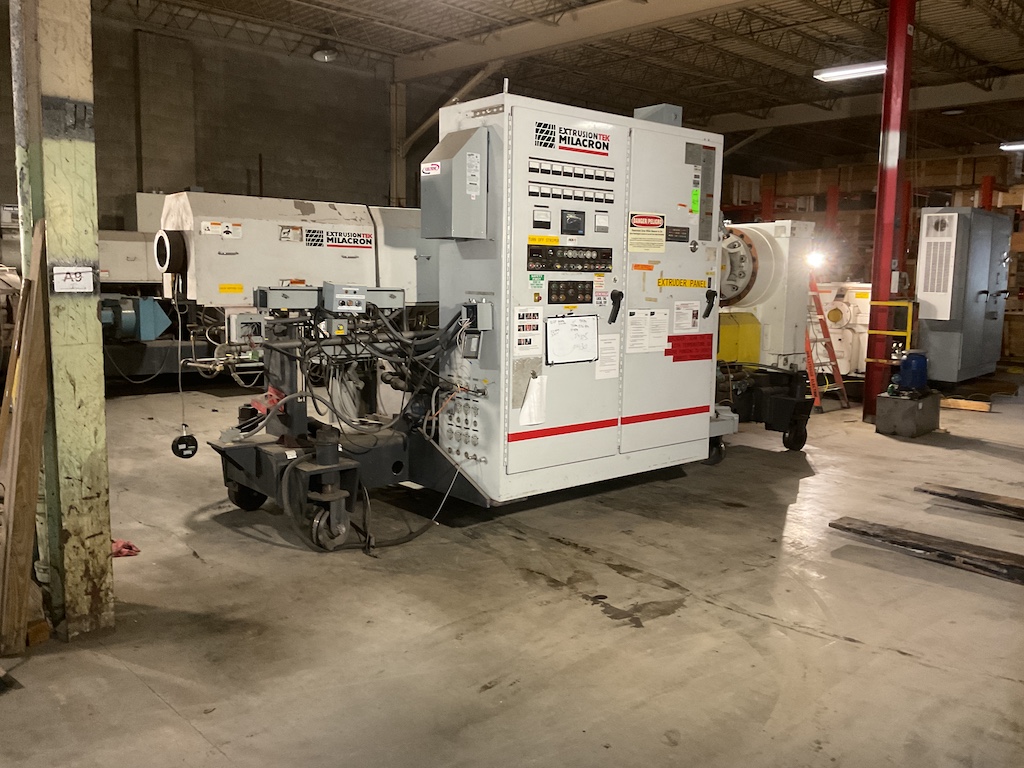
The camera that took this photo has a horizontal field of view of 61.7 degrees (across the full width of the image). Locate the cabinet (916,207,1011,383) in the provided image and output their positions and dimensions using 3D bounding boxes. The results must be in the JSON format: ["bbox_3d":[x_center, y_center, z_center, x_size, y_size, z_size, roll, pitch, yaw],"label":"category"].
[{"bbox_3d":[6.288,-1.249,12.033,0.670,2.290,2.260,7,9,41],"label":"cabinet"}]

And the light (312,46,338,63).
[{"bbox_3d":[-2.976,-5.250,13.691,0.410,0.240,0.410,1,7,0],"label":"light"}]

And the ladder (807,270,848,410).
[{"bbox_3d":[3.742,-0.577,10.970,0.580,1.730,1.000,-4,8,-33],"label":"ladder"}]

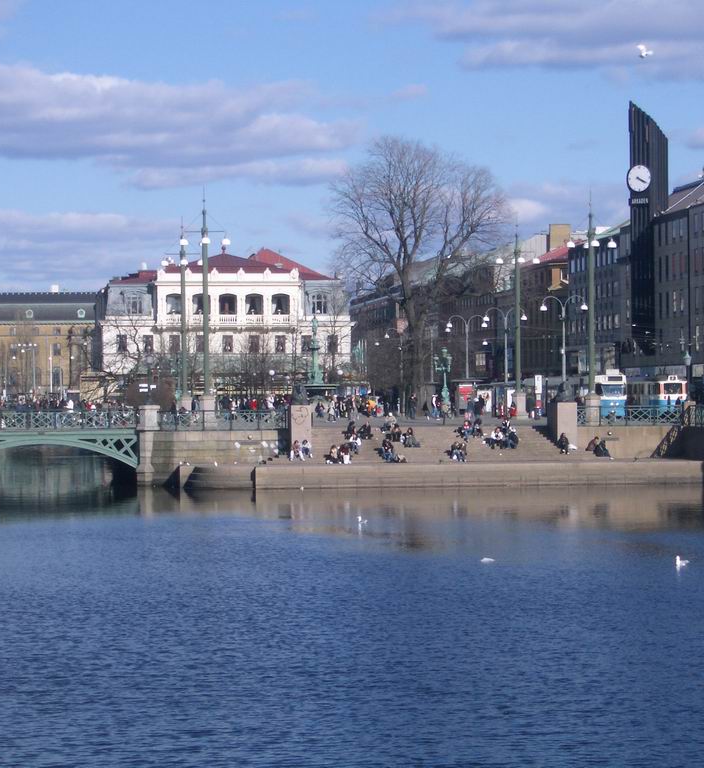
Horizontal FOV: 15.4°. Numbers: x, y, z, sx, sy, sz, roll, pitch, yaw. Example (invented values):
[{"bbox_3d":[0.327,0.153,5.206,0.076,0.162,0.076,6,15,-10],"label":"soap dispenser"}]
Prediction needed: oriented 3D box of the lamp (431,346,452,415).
[{"bbox_3d":[6.749,-0.184,192.000,1.450,5.300,1.450,0,0,-6],"label":"lamp"}]

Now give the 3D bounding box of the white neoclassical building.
[{"bbox_3d":[-13.788,-5.988,286.000,27.500,17.300,24.000,0,0,-3],"label":"white neoclassical building"}]

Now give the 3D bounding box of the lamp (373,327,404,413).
[{"bbox_3d":[4.859,-1.567,272.000,3.200,8.400,0.500,0,0,-6],"label":"lamp"}]

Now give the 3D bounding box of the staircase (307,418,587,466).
[{"bbox_3d":[5.245,3.207,141.500,15.700,1.950,7.000,0,0,-6],"label":"staircase"}]

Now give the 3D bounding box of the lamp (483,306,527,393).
[{"bbox_3d":[11.990,-1.724,204.000,3.400,8.500,0.500,0,0,-6],"label":"lamp"}]

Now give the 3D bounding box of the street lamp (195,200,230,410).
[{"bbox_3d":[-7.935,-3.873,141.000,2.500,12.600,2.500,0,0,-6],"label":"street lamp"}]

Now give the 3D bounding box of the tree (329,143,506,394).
[{"bbox_3d":[5.007,-8.094,196.000,13.200,21.100,12.500,0,0,-6],"label":"tree"}]

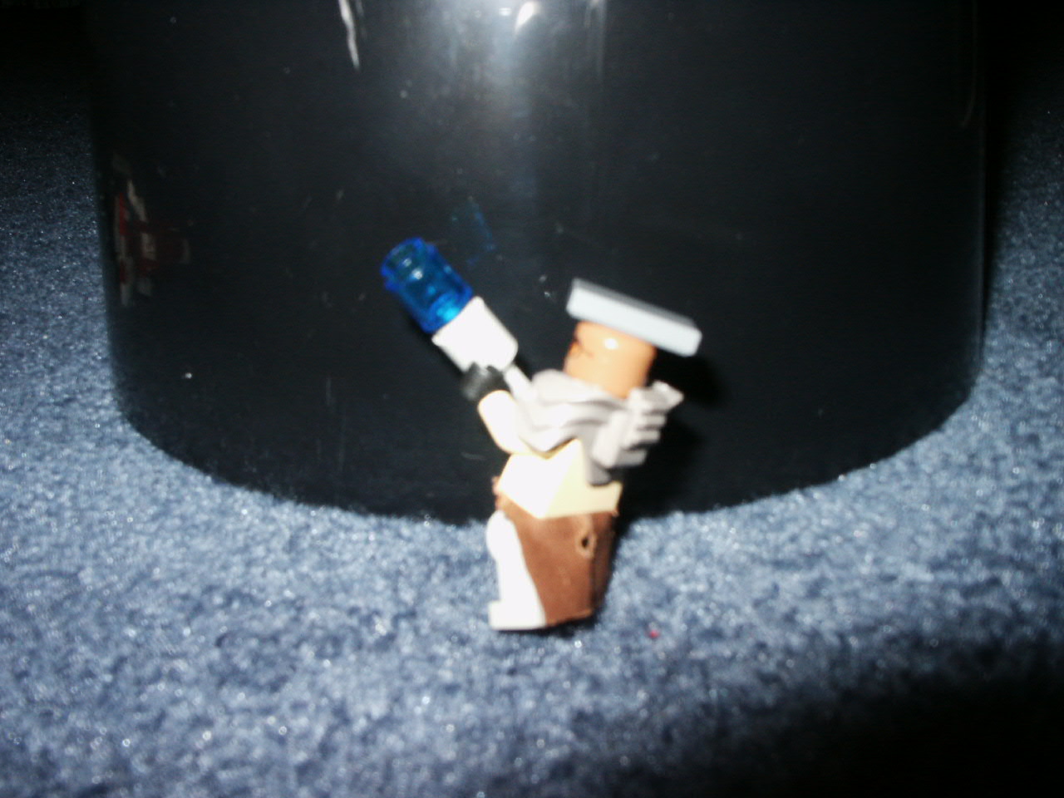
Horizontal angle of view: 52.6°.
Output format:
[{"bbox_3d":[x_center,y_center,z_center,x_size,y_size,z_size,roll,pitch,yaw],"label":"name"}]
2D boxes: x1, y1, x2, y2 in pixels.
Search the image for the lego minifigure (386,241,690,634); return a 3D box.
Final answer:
[{"bbox_3d":[-0.003,0.004,0.137,0.042,0.043,0.021,23,18,31],"label":"lego minifigure"}]

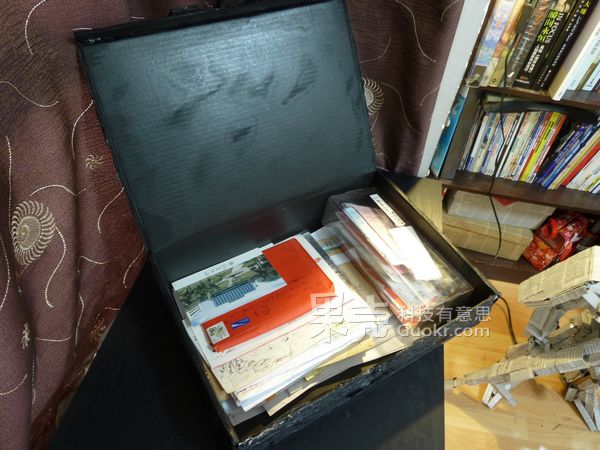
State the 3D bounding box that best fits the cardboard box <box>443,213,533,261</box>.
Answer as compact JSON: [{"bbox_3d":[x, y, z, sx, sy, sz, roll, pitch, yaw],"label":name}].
[{"bbox_3d":[0.747,-0.002,1.813,0.355,0.124,0.215,13,39,8],"label":"cardboard box"}]

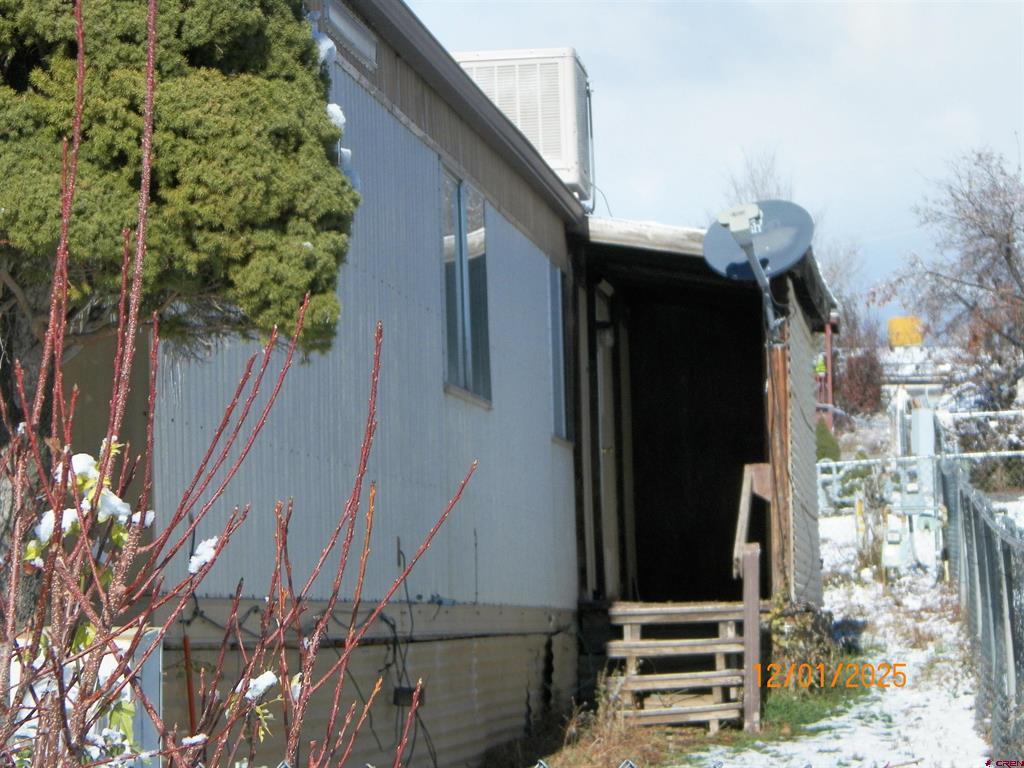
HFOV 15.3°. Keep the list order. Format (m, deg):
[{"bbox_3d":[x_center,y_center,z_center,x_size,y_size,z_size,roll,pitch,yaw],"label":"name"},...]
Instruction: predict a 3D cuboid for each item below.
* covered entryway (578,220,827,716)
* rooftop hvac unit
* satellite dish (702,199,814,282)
[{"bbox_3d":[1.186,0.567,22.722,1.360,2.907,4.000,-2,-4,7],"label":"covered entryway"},{"bbox_3d":[0.003,-1.541,23.126,0.870,0.810,0.880,-2,-4,5],"label":"rooftop hvac unit"},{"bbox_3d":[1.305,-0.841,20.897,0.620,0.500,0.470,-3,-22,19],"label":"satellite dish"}]

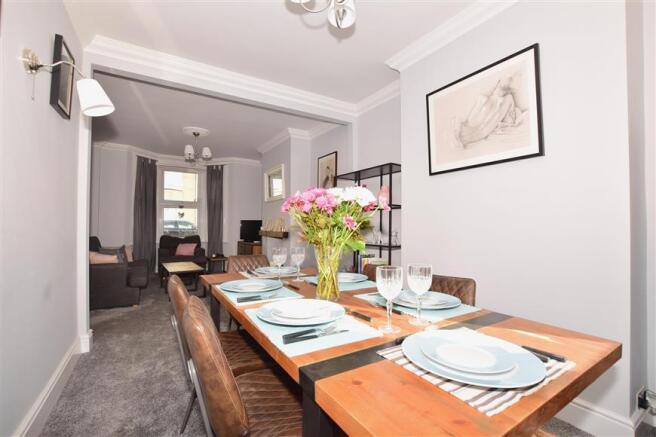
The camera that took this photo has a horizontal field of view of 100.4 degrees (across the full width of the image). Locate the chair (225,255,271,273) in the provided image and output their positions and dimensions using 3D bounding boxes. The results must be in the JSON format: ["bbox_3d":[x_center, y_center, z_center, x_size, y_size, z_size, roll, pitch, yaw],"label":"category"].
[{"bbox_3d":[-0.533,0.721,2.011,0.470,0.855,0.570,3,-3,-33],"label":"chair"}]

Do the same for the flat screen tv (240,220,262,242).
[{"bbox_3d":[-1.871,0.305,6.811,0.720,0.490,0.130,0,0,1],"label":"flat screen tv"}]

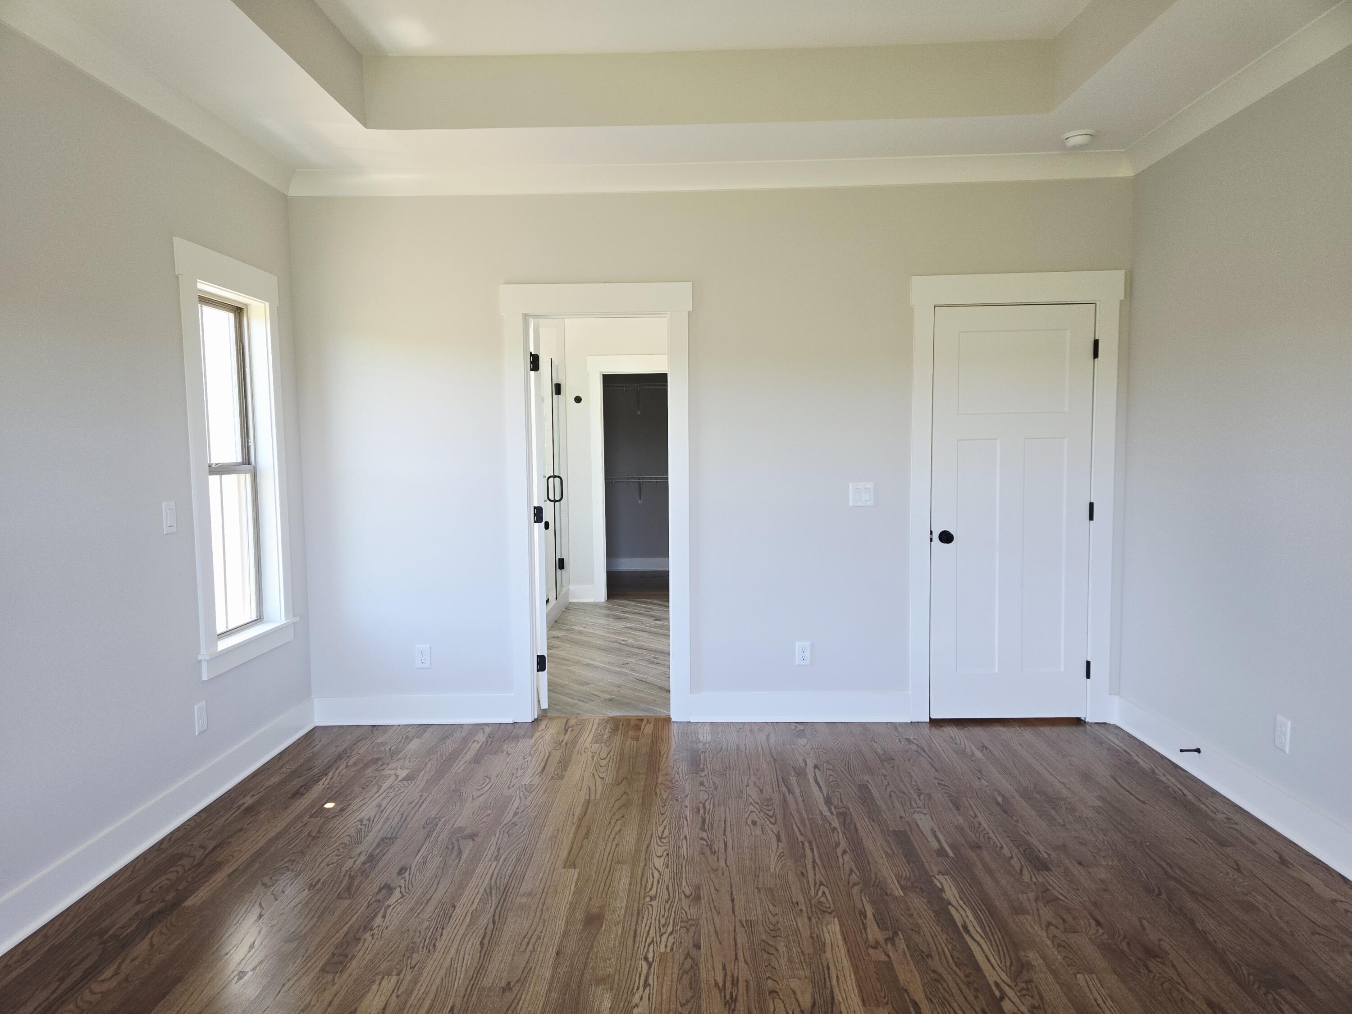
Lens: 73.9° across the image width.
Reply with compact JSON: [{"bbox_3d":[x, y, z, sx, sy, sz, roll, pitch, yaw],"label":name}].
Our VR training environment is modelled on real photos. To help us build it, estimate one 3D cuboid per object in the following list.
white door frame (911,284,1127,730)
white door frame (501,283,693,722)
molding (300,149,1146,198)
[{"bbox_3d":[1.660,-0.024,4.457,1.012,2.201,0.120,-1,4,2],"label":"white door frame"},{"bbox_3d":[-0.375,0.000,4.525,0.941,2.196,0.136,-1,4,2],"label":"white door frame"},{"bbox_3d":[0.141,-1.598,4.315,4.072,0.107,0.065,-1,4,2],"label":"molding"}]

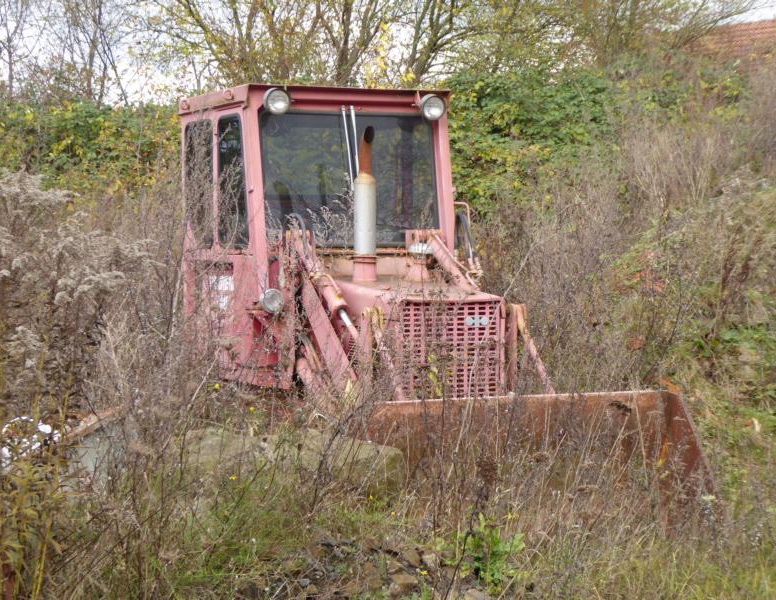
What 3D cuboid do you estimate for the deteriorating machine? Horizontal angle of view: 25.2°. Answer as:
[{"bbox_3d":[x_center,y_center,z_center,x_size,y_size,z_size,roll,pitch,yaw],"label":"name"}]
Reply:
[{"bbox_3d":[0.051,-0.121,11.529,1.960,2.677,4.710,-1,2,-25],"label":"deteriorating machine"}]

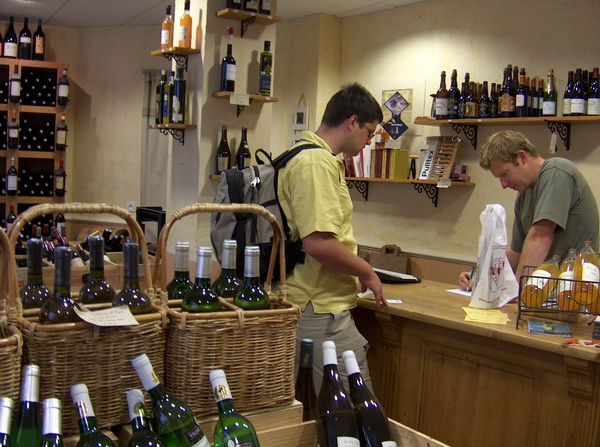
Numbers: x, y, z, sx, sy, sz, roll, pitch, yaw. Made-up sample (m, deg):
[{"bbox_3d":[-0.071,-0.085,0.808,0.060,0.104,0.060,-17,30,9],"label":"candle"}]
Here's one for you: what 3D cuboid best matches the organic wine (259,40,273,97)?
[{"bbox_3d":[-0.198,-0.916,3.800,0.070,0.320,0.070,3,5,0],"label":"organic wine"}]

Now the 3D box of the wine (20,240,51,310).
[{"bbox_3d":[-0.541,0.183,1.302,0.077,0.305,0.077,3,5,0],"label":"wine"}]

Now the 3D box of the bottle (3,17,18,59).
[{"bbox_3d":[-2.319,-1.494,5.150,0.103,0.331,0.103,2,4,-15],"label":"bottle"}]

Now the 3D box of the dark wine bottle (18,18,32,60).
[{"bbox_3d":[-2.215,-1.491,5.180,0.095,0.336,0.095,2,4,-15],"label":"dark wine bottle"}]

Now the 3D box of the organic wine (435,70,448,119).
[{"bbox_3d":[0.905,-0.825,4.100,0.079,0.310,0.079,-2,7,-45],"label":"organic wine"}]

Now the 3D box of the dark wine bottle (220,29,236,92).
[{"bbox_3d":[-0.411,-0.954,3.740,0.082,0.372,0.082,3,5,0],"label":"dark wine bottle"}]

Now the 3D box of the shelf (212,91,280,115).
[{"bbox_3d":[-0.313,-0.701,3.847,0.375,0.120,0.165,0,5,-30],"label":"shelf"}]

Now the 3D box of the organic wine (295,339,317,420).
[{"bbox_3d":[0.010,0.431,1.523,0.077,0.320,0.077,3,5,0],"label":"organic wine"}]

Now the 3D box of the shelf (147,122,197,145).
[{"bbox_3d":[-0.775,-0.528,3.894,0.165,0.120,0.320,0,5,-38],"label":"shelf"}]

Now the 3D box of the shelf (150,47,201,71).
[{"bbox_3d":[-0.754,-0.982,3.879,0.158,0.115,0.360,0,6,-34],"label":"shelf"}]

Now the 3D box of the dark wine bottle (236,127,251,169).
[{"bbox_3d":[-0.341,-0.433,3.870,0.084,0.301,0.084,1,4,-20],"label":"dark wine bottle"}]

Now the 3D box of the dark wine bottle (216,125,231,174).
[{"bbox_3d":[-0.451,-0.430,3.790,0.084,0.292,0.084,2,4,-10],"label":"dark wine bottle"}]

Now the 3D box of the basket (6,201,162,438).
[{"bbox_3d":[-0.443,0.171,1.313,0.270,0.420,0.225,0,6,-34],"label":"basket"}]

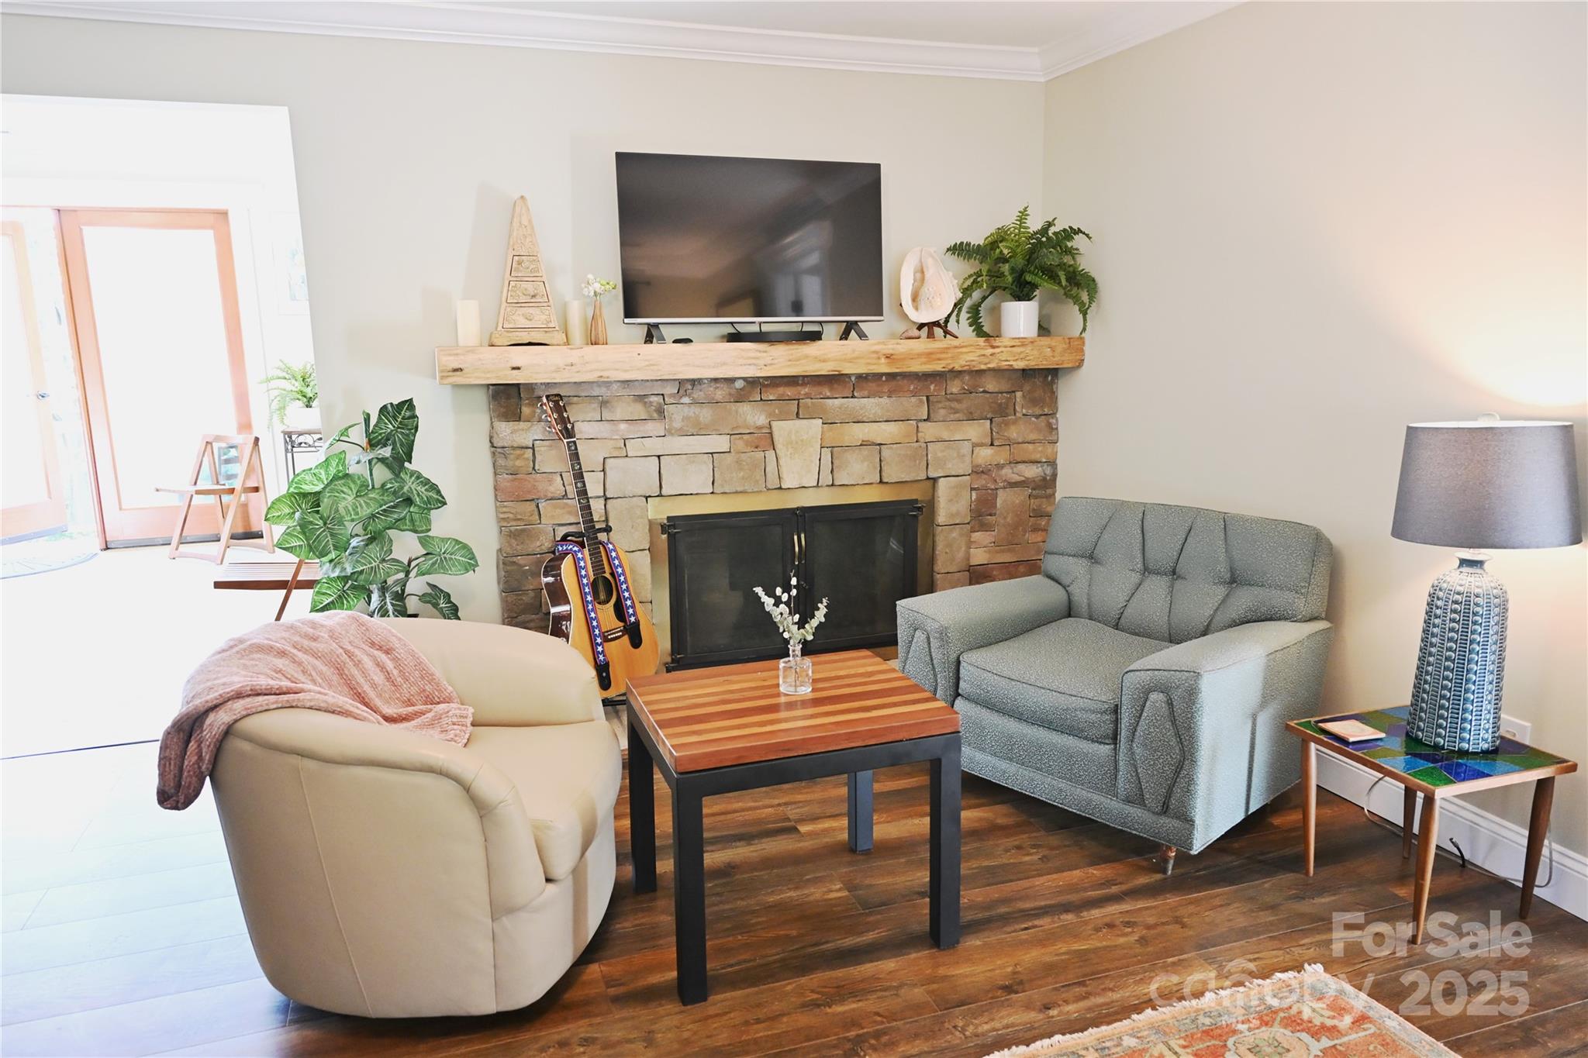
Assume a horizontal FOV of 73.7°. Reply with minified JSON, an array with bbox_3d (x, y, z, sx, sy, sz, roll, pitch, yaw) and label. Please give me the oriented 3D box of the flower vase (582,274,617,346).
[{"bbox_3d":[-0.672,-0.759,3.672,0.119,0.240,0.100,-4,11,-18],"label":"flower vase"}]

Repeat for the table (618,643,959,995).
[{"bbox_3d":[-0.016,0.638,2.428,0.619,0.536,0.495,-5,12,-19],"label":"table"}]

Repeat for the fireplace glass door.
[{"bbox_3d":[0.015,0.211,4.124,1.043,0.592,0.060,-4,11,-18],"label":"fireplace glass door"}]

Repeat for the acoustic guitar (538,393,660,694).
[{"bbox_3d":[-0.704,0.052,3.504,0.130,1.045,0.400,-19,-10,37],"label":"acoustic guitar"}]

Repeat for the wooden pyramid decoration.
[{"bbox_3d":[-0.919,-0.873,3.595,0.249,0.499,0.190,-4,11,-18],"label":"wooden pyramid decoration"}]

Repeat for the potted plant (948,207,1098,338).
[{"bbox_3d":[0.822,-0.960,3.972,0.564,0.481,0.509,-4,12,-18],"label":"potted plant"}]

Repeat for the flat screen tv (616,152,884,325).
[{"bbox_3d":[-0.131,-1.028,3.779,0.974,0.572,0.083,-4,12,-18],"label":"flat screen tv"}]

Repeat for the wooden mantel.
[{"bbox_3d":[-0.058,-0.626,3.892,2.386,0.124,0.302,-4,12,-18],"label":"wooden mantel"}]

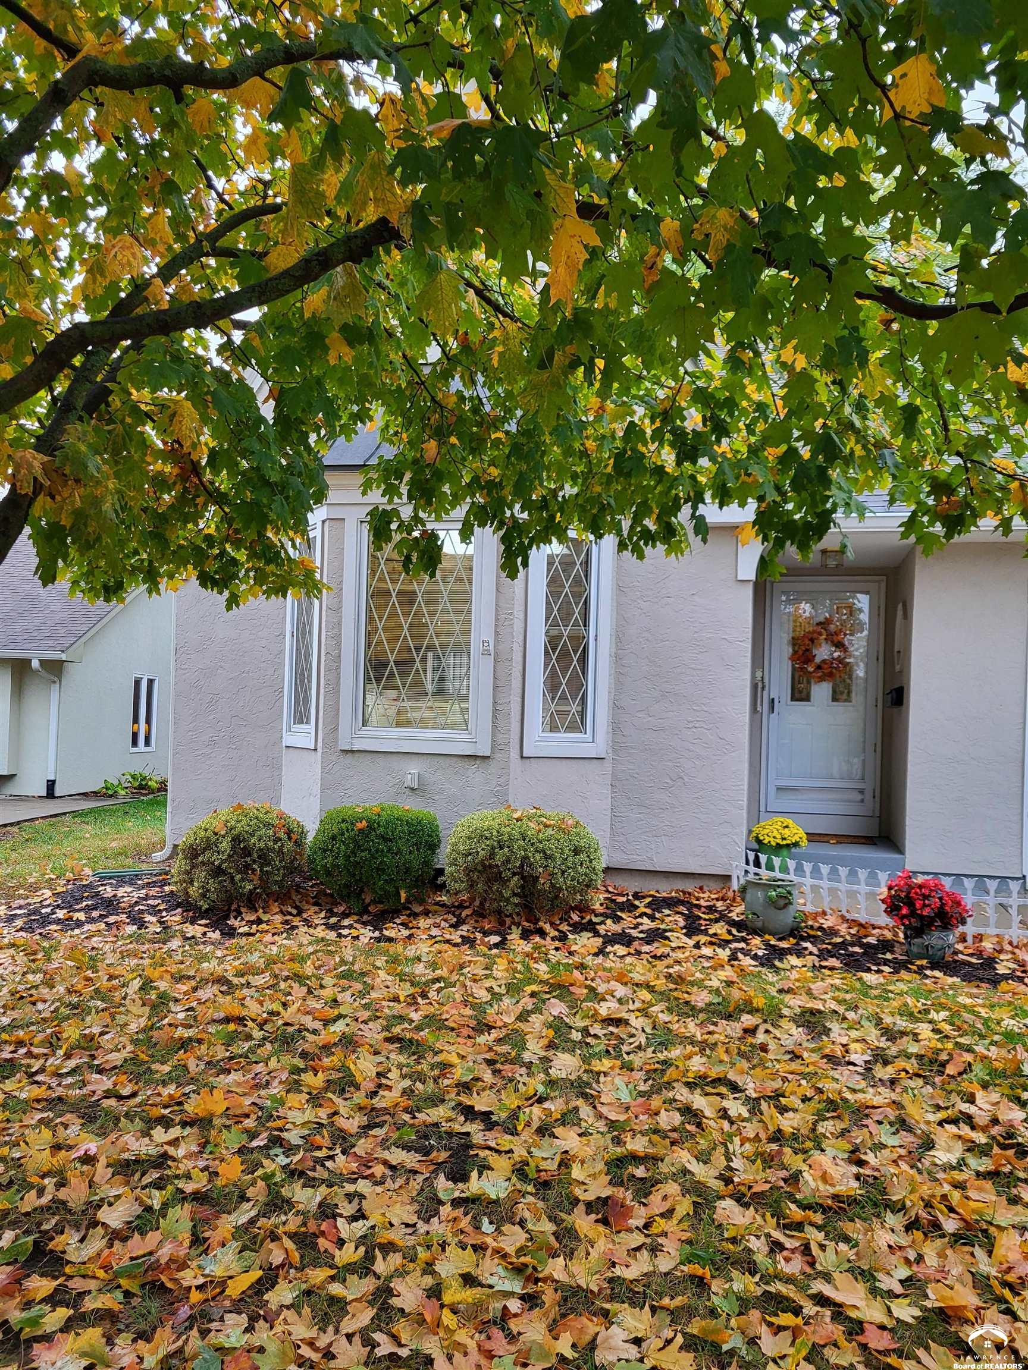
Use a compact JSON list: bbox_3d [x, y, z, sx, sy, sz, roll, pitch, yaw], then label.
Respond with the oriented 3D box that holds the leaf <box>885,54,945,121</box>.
[{"bbox_3d":[0.721,-1.069,1.850,0.112,0.135,0.030,2,0,17],"label":"leaf"}]

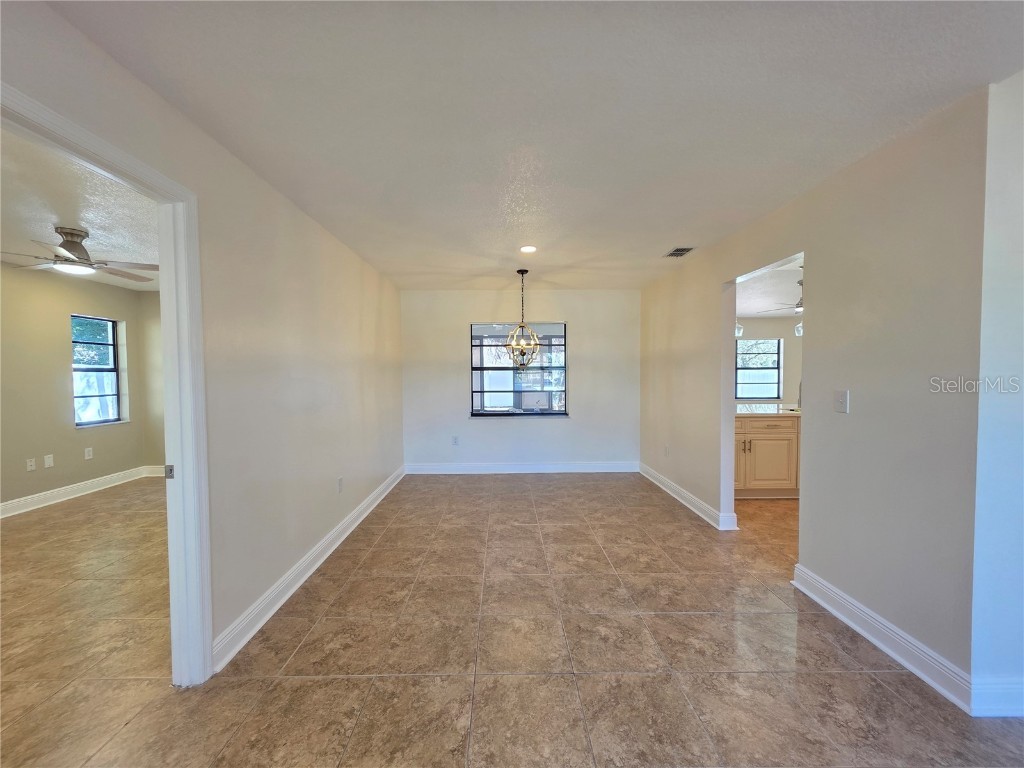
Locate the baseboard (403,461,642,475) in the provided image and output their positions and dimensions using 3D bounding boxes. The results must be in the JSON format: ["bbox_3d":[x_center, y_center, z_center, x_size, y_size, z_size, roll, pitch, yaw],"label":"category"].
[{"bbox_3d":[0.141,1.124,5.133,3.120,0.140,0.022,0,1,-1],"label":"baseboard"}]

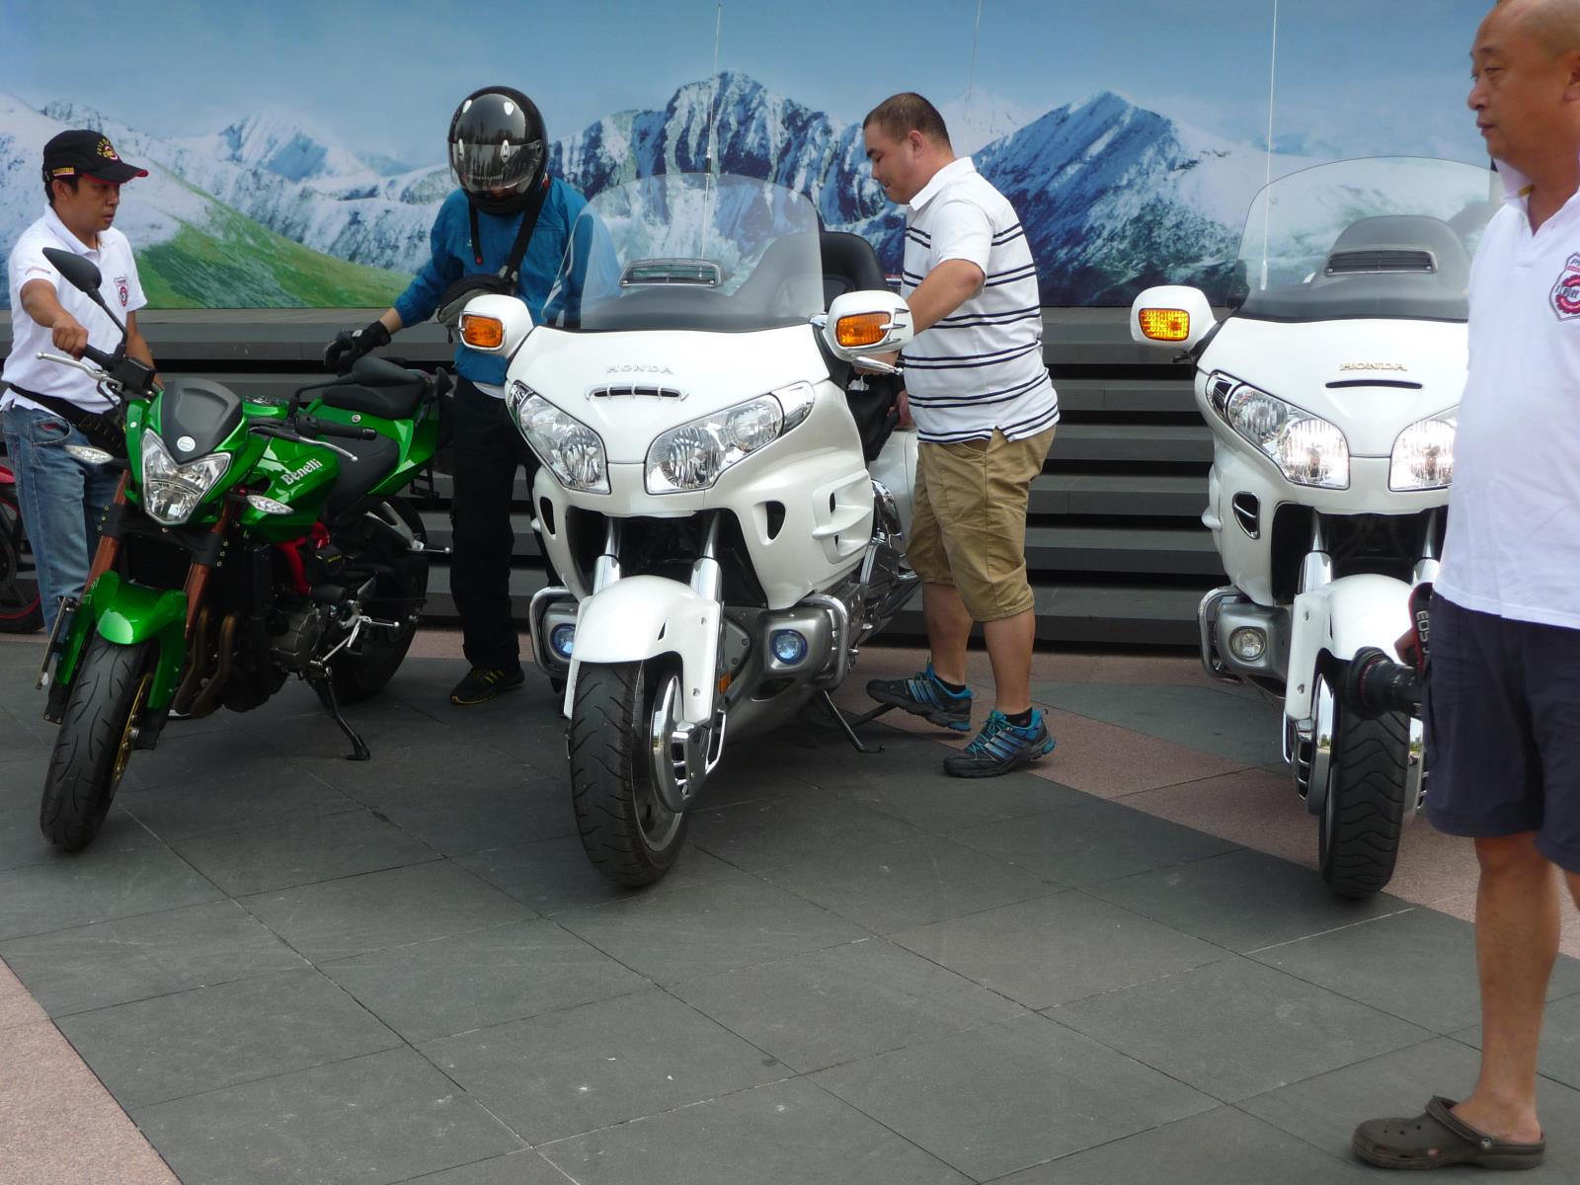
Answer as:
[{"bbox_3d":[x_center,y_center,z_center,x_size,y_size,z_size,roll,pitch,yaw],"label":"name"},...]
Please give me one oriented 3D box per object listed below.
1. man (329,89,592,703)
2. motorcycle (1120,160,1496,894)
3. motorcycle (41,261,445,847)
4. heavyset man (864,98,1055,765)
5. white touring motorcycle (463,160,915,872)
[{"bbox_3d":[-0.921,-0.565,6.421,0.820,1.770,0.480,3,11,24],"label":"man"},{"bbox_3d":[1.503,-0.286,5.323,1.020,1.500,2.630,2,11,20],"label":"motorcycle"},{"bbox_3d":[-1.383,-0.157,5.726,0.860,1.250,2.130,9,13,13],"label":"motorcycle"},{"bbox_3d":[0.432,-0.412,5.624,0.540,1.690,0.560,-3,10,-11],"label":"heavyset man"},{"bbox_3d":[-0.074,-0.289,5.548,1.020,1.500,2.630,2,11,16],"label":"white touring motorcycle"}]

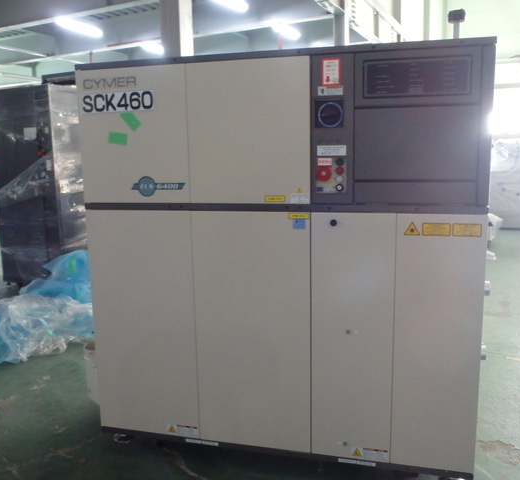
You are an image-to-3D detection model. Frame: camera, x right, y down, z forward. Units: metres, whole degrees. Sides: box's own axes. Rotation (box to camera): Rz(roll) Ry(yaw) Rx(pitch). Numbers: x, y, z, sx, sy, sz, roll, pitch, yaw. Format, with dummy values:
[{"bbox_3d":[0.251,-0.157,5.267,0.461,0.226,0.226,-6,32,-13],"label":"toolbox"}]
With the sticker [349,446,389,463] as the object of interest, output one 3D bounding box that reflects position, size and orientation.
[{"bbox_3d":[0.470,0.915,2.213,0.153,0.050,0.004,1,9,14],"label":"sticker"}]

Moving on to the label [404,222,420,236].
[{"bbox_3d":[0.597,-0.044,2.032,0.062,0.053,0.004,1,9,14],"label":"label"}]

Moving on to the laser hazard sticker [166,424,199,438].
[{"bbox_3d":[-0.362,0.892,2.427,0.152,0.050,0.004,1,9,14],"label":"laser hazard sticker"}]

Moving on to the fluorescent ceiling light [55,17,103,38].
[{"bbox_3d":[-3.776,-4.437,10.800,0.200,0.100,1.220,4,10,28],"label":"fluorescent ceiling light"}]

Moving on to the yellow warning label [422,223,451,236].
[{"bbox_3d":[0.685,-0.040,2.009,0.106,0.051,0.004,1,9,14],"label":"yellow warning label"}]

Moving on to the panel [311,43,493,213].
[{"bbox_3d":[0.530,-0.413,1.992,0.668,0.615,0.060,1,9,14],"label":"panel"}]

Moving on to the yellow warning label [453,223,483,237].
[{"bbox_3d":[0.793,-0.037,1.982,0.105,0.051,0.004,1,9,14],"label":"yellow warning label"}]

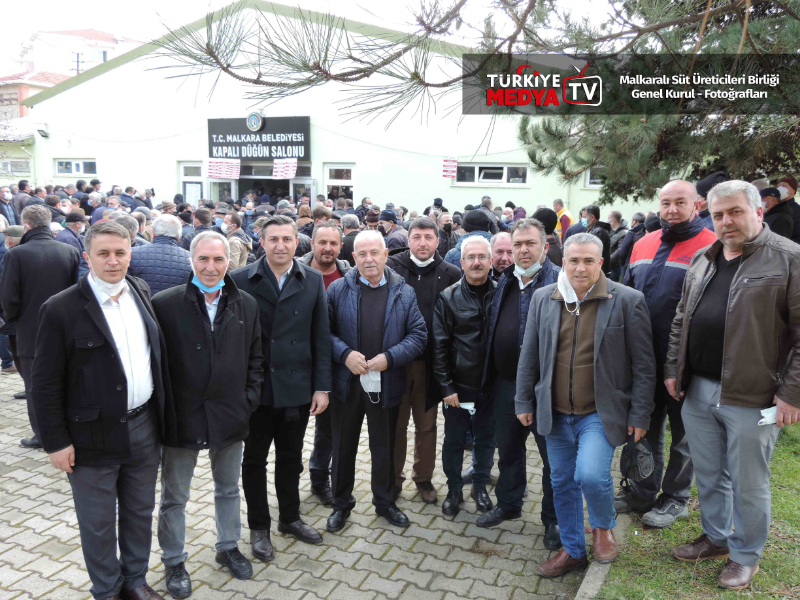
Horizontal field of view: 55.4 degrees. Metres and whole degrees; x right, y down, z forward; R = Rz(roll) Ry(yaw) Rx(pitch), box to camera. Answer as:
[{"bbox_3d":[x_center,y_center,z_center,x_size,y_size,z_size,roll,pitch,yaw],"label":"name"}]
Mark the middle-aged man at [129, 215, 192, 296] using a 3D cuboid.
[{"bbox_3d":[-1.583,0.283,5.125,0.570,1.710,0.360,2,10,3],"label":"middle-aged man"}]

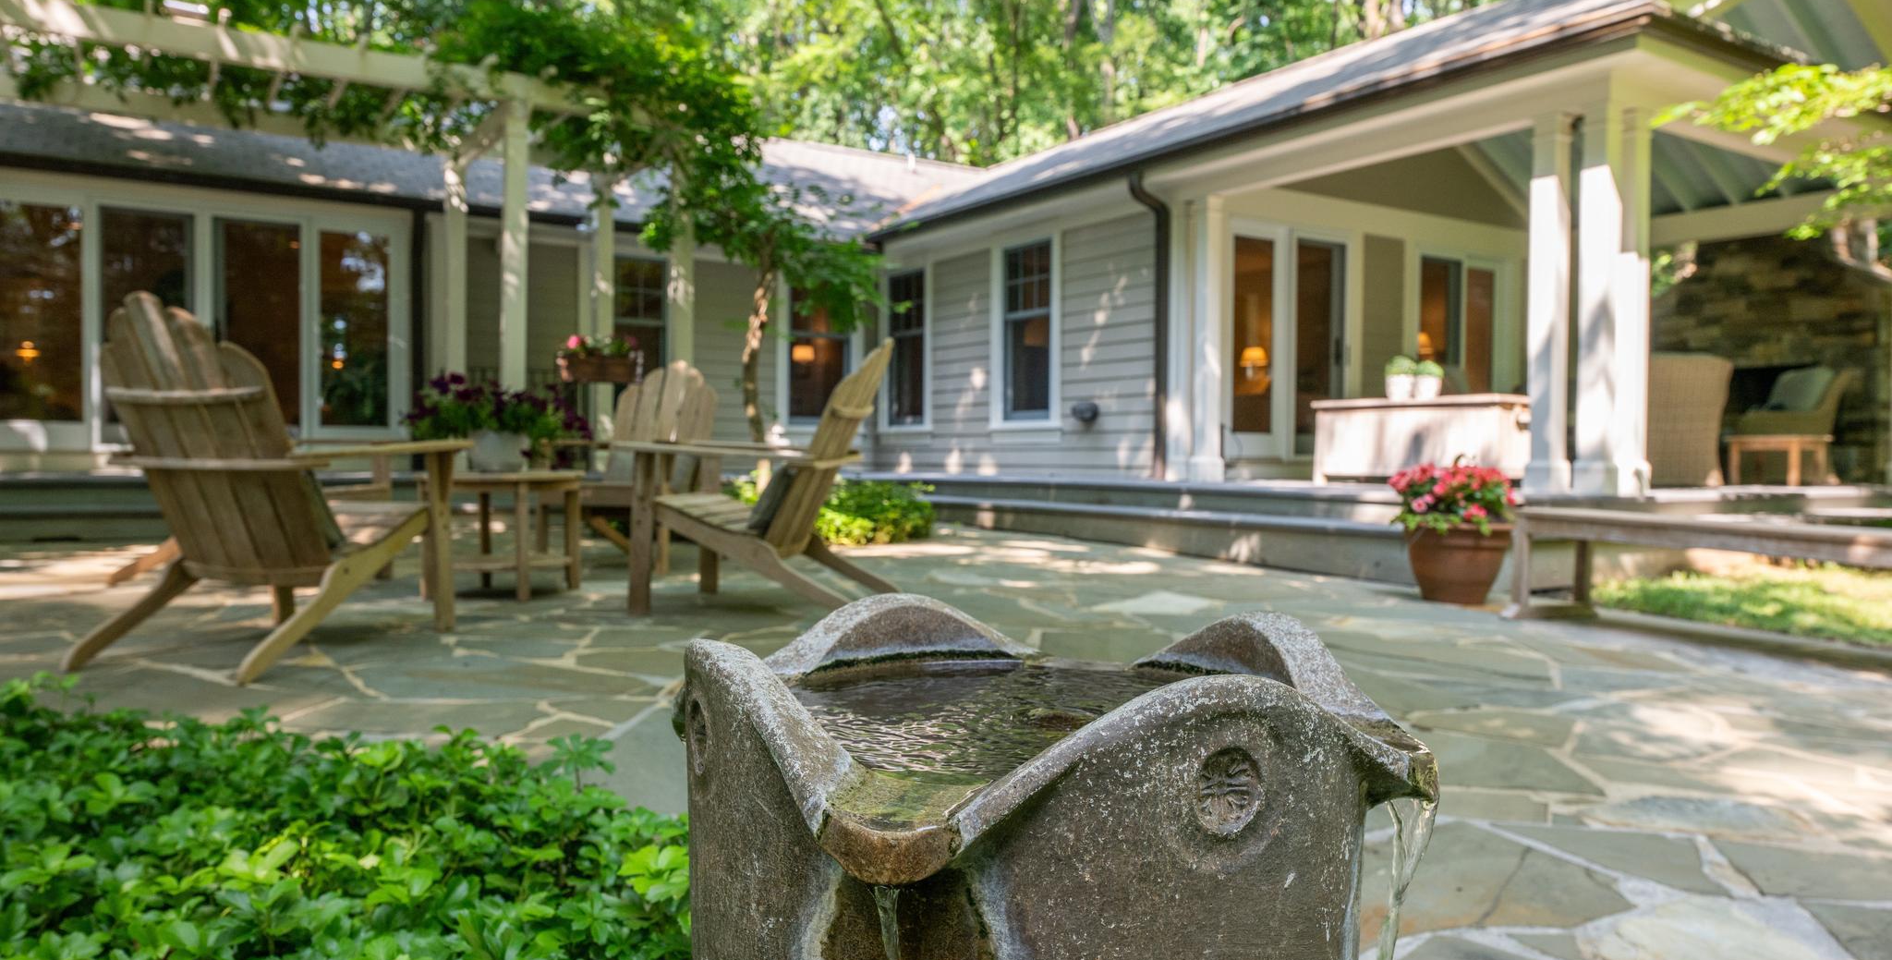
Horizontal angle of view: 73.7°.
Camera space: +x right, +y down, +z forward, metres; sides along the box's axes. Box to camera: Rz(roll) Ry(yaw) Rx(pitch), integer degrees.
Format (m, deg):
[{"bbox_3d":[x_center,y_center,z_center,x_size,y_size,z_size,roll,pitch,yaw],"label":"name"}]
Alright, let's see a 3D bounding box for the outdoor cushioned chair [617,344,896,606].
[{"bbox_3d":[-0.645,-0.022,4.676,0.943,0.998,0.710,1,1,13],"label":"outdoor cushioned chair"}]

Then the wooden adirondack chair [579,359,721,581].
[{"bbox_3d":[-1.482,-0.098,6.117,0.710,0.998,0.943,1,1,13],"label":"wooden adirondack chair"}]

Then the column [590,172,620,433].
[{"bbox_3d":[-3.113,-1.446,11.475,0.150,2.783,0.150,0,1,-33],"label":"column"}]

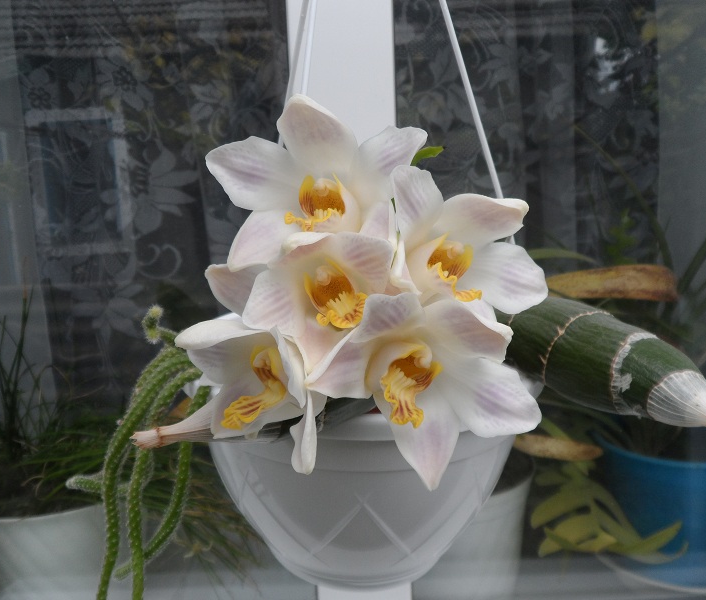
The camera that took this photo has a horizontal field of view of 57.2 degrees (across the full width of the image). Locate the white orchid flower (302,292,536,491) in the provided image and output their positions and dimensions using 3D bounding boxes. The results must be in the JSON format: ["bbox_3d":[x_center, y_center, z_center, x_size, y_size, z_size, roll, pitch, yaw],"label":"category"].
[{"bbox_3d":[0.031,0.040,0.283,0.094,0.080,0.047,-3,15,-5],"label":"white orchid flower"}]

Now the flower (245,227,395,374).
[{"bbox_3d":[-0.015,0.001,0.294,0.069,0.063,0.042,-3,12,-2],"label":"flower"}]

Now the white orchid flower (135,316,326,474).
[{"bbox_3d":[-0.053,0.043,0.289,0.068,0.064,0.047,1,15,26],"label":"white orchid flower"}]

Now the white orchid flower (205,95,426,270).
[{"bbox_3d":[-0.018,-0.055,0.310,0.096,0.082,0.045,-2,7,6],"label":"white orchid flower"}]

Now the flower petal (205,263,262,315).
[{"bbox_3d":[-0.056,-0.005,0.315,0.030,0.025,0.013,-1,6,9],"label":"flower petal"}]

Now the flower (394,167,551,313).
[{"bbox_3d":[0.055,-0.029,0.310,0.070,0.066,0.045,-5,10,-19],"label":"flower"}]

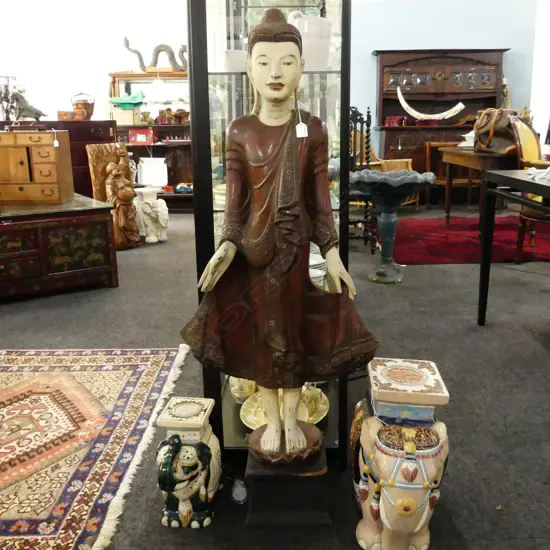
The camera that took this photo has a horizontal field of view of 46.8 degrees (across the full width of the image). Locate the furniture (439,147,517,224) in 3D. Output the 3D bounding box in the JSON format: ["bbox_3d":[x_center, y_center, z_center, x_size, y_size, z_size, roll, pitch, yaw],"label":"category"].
[{"bbox_3d":[1.959,-0.764,5.864,0.600,0.750,1.550,-1,13,0],"label":"furniture"}]

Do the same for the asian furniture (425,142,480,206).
[{"bbox_3d":[2.163,-1.184,7.615,0.650,0.780,0.500,3,14,17],"label":"asian furniture"}]

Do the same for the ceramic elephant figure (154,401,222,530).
[{"bbox_3d":[-0.210,0.474,1.647,0.150,0.285,0.220,-1,13,0],"label":"ceramic elephant figure"}]

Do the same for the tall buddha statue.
[{"bbox_3d":[0.009,-0.076,1.604,0.510,1.110,0.260,-1,13,0],"label":"tall buddha statue"}]

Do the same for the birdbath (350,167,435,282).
[{"bbox_3d":[0.747,-0.331,4.164,0.560,0.700,0.560,-1,13,0],"label":"birdbath"}]

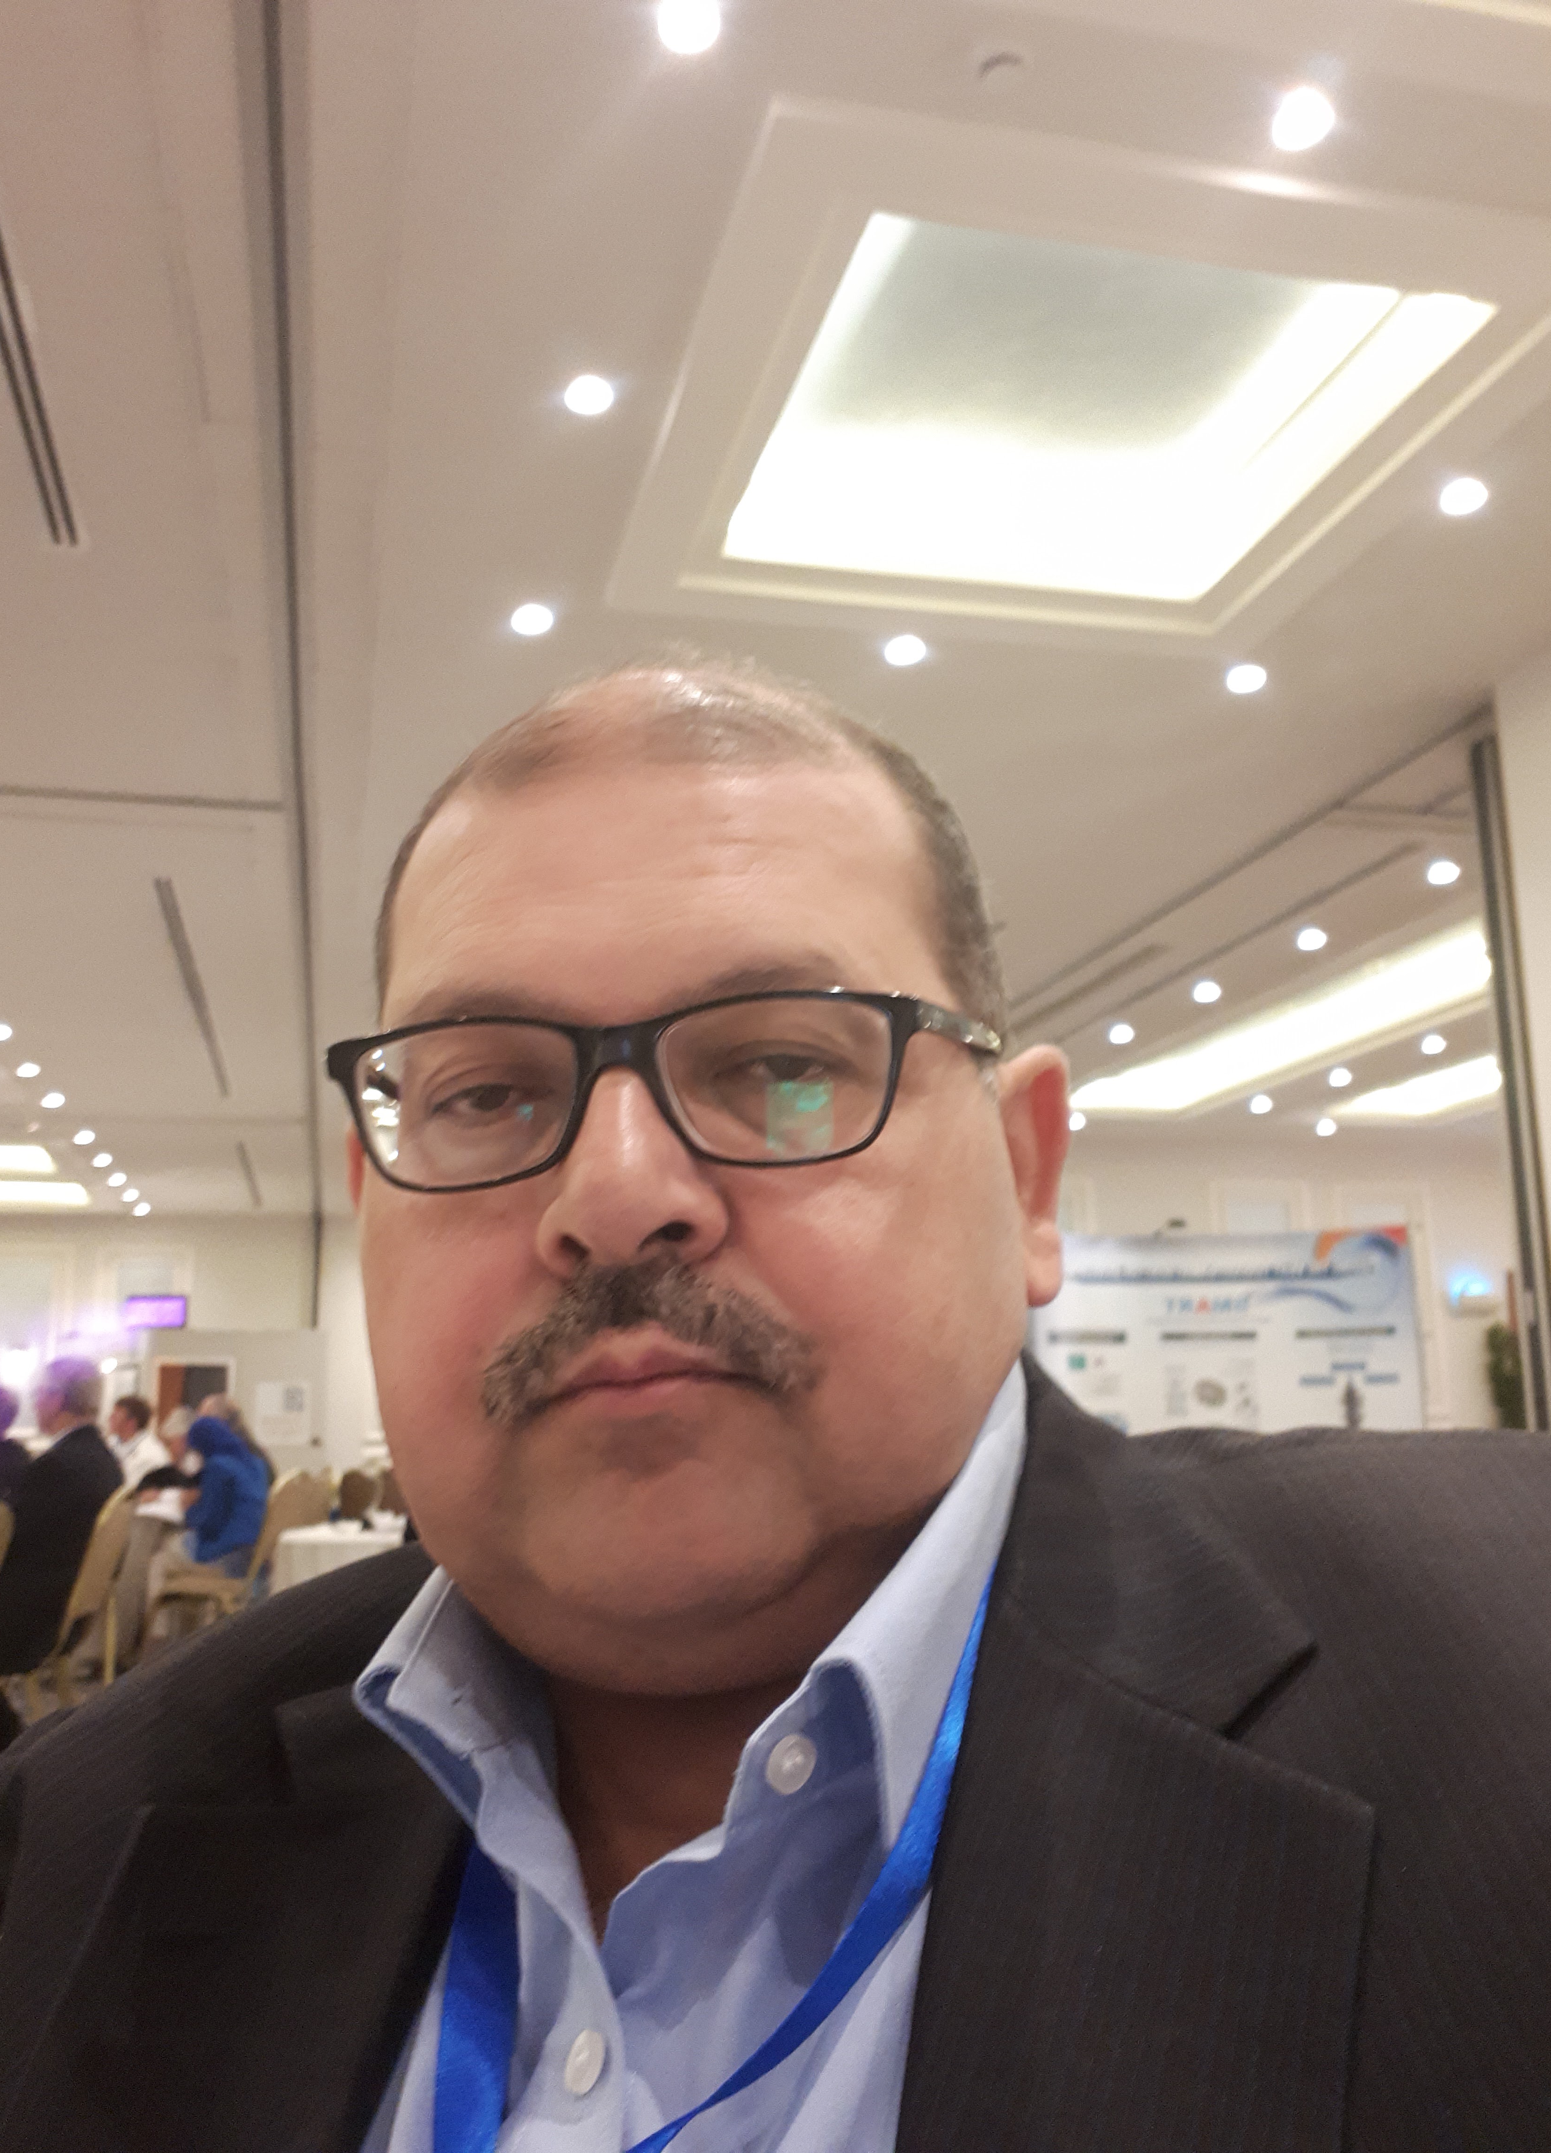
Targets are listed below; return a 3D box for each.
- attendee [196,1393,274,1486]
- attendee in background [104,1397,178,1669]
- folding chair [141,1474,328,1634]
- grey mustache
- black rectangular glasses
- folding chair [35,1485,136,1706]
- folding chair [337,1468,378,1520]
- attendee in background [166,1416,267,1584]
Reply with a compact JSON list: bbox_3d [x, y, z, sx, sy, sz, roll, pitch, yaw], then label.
[{"bbox_3d":[-2.897,2.277,8.700,0.750,1.290,0.500,-3,-12,6],"label":"attendee"},{"bbox_3d":[-3.218,2.238,8.400,0.750,1.280,0.500,-1,-12,-6],"label":"attendee in background"},{"bbox_3d":[-2.385,2.210,7.500,0.580,0.920,0.460,-6,-12,18],"label":"folding chair"},{"bbox_3d":[-0.028,0.059,0.372,0.076,0.036,0.025,-6,-6,10],"label":"grey mustache"},{"bbox_3d":[-0.021,0.010,0.428,0.138,0.047,0.130,-6,-6,10],"label":"black rectangular glasses"},{"bbox_3d":[-2.325,1.740,5.200,0.580,0.920,0.460,-3,-11,3],"label":"folding chair"},{"bbox_3d":[-1.975,2.307,8.000,0.570,0.910,0.460,7,-15,-38],"label":"folding chair"},{"bbox_3d":[-2.516,2.112,7.600,0.720,1.160,0.480,-6,-12,18],"label":"attendee in background"}]

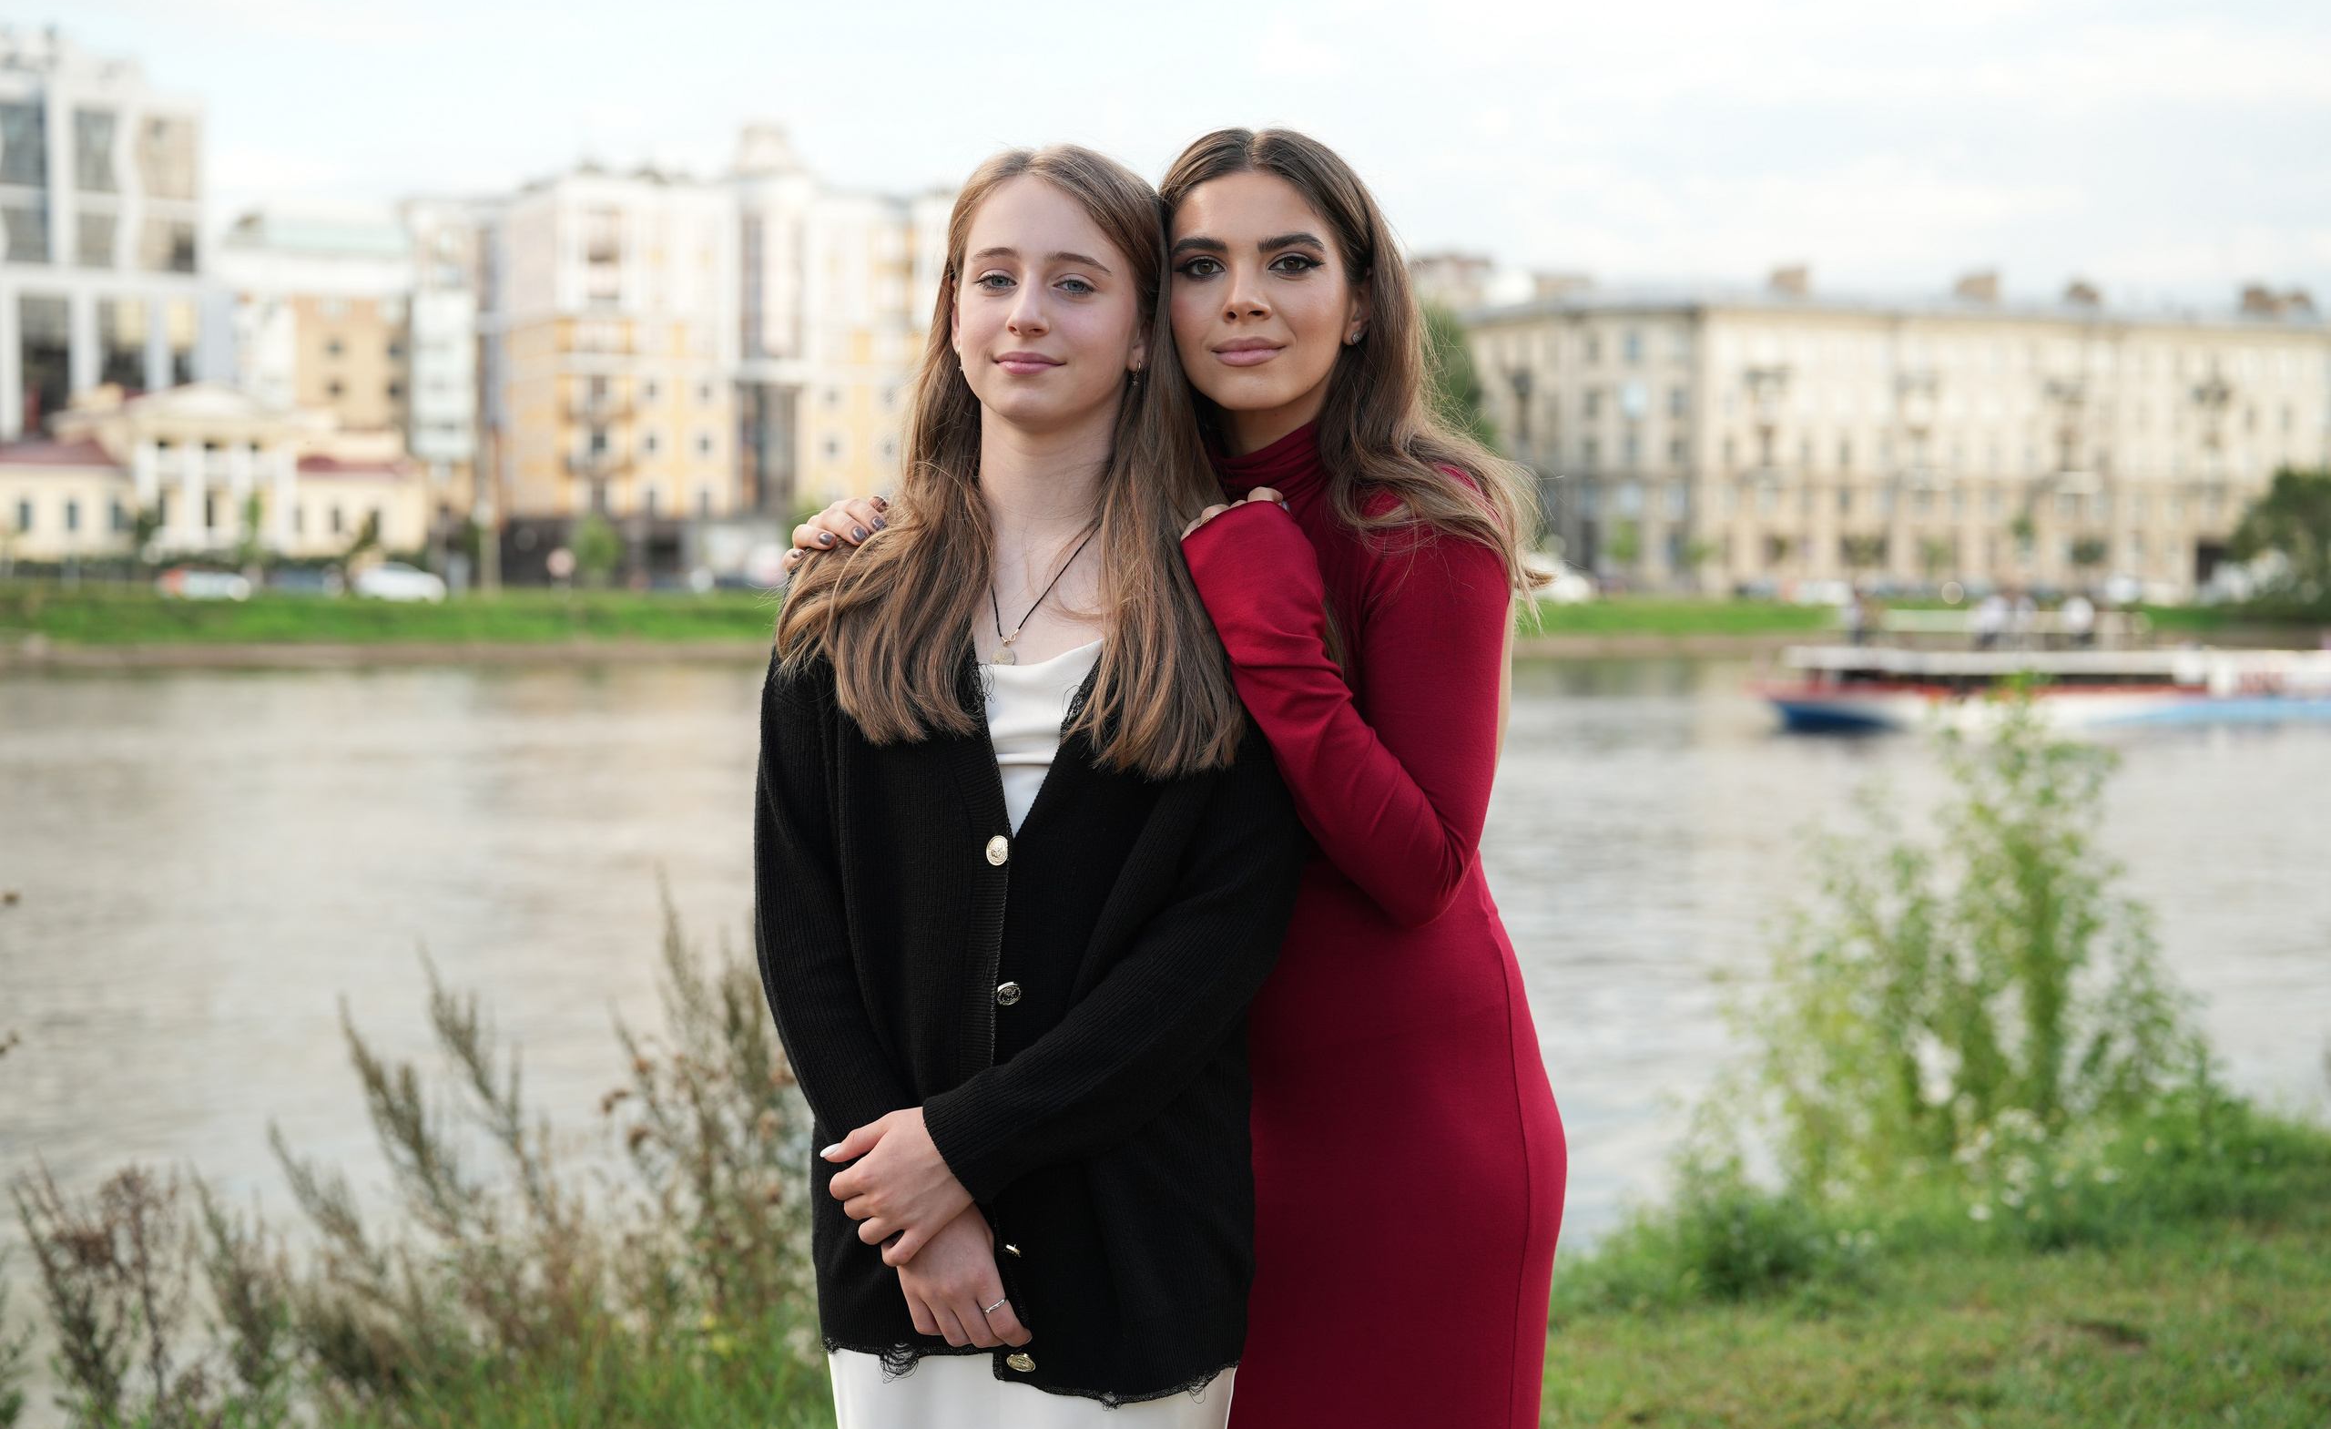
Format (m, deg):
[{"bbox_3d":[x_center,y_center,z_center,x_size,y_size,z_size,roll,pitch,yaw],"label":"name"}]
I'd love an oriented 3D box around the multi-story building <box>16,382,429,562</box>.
[{"bbox_3d":[-56.230,-13.470,187.080,23.500,10.840,12.000,-1,3,-30],"label":"multi-story building"}]

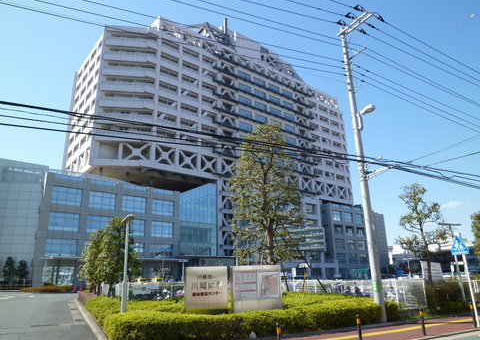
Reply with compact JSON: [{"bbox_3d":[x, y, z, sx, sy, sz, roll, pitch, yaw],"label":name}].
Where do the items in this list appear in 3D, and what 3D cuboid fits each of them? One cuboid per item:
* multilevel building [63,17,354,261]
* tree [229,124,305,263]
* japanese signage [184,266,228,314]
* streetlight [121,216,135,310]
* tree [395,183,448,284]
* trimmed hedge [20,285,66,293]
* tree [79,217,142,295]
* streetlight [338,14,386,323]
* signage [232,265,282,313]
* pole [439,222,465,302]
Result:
[{"bbox_3d":[-2.105,-0.965,113.507,94.000,69.000,32.000,11,-20,-37],"label":"multilevel building"},{"bbox_3d":[1.428,2.127,18.059,4.000,9.800,4.000,-1,-16,0],"label":"tree"},{"bbox_3d":[-1.087,4.269,11.413,1.550,2.100,0.250,9,-19,-32],"label":"japanese signage"},{"bbox_3d":[-4.173,3.654,12.637,0.350,4.100,1.600,9,-19,-32],"label":"streetlight"},{"bbox_3d":[9.378,3.739,17.881,2.800,6.250,2.800,8,-18,-29],"label":"tree"},{"bbox_3d":[-22.935,13.794,40.474,4.900,0.950,1.700,11,-20,-37],"label":"trimmed hedge"},{"bbox_3d":[-6.900,4.957,18.444,3.400,4.950,3.400,8,-18,-29],"label":"tree"},{"bbox_3d":[5.373,-0.690,14.046,0.700,12.800,1.900,8,-19,-30],"label":"streetlight"},{"bbox_3d":[0.642,4.464,12.226,2.050,2.100,0.250,9,-19,-32],"label":"signage"},{"bbox_3d":[10.805,4.674,17.269,1.750,4.050,0.350,7,-18,-27],"label":"pole"}]

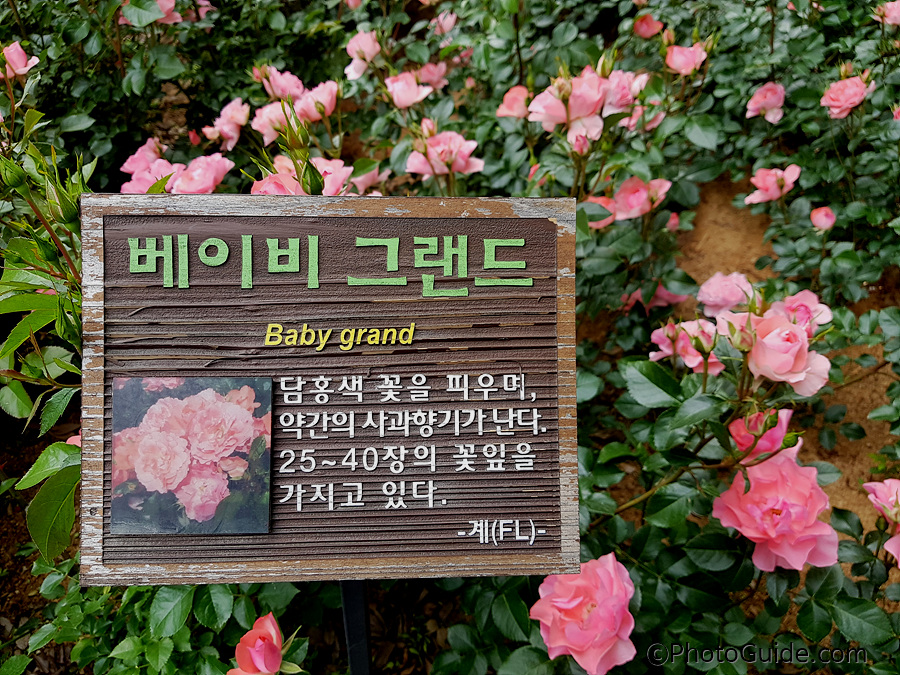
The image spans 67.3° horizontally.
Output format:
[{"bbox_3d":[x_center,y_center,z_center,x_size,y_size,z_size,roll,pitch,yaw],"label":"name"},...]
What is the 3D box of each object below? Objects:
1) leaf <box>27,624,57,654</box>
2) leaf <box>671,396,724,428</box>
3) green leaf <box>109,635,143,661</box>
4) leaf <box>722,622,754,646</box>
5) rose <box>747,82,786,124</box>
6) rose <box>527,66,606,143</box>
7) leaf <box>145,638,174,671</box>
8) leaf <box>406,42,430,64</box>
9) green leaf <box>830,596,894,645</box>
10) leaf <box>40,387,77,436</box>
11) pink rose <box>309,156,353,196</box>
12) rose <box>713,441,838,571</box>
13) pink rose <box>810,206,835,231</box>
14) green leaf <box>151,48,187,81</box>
[{"bbox_3d":[-0.446,0.331,0.740,0.021,0.010,0.036,32,48,7],"label":"leaf"},{"bbox_3d":[0.205,0.062,0.560,0.048,0.010,0.029,-32,49,2],"label":"leaf"},{"bbox_3d":[-0.317,0.303,0.660,0.037,0.011,0.025,-20,48,-19],"label":"green leaf"},{"bbox_3d":[0.318,0.326,0.740,0.032,0.010,0.024,-7,50,7],"label":"leaf"},{"bbox_3d":[0.457,-0.339,0.980,0.055,0.050,0.053,19,58,18],"label":"rose"},{"bbox_3d":[0.142,-0.281,0.820,0.092,0.082,0.088,2,37,0],"label":"rose"},{"bbox_3d":[-0.294,0.320,0.680,0.025,0.010,0.028,-9,56,-22],"label":"leaf"},{"bbox_3d":[-0.050,-0.453,1.080,0.044,0.010,0.038,43,77,9],"label":"leaf"},{"bbox_3d":[0.323,0.222,0.530,0.044,0.012,0.036,27,66,32],"label":"green leaf"},{"bbox_3d":[-0.248,0.048,0.430,0.042,0.012,0.020,-48,50,8],"label":"leaf"},{"bbox_3d":[-0.146,-0.193,0.820,0.058,0.055,0.055,0,32,0],"label":"pink rose"},{"bbox_3d":[0.275,0.142,0.570,0.098,0.098,0.060,4,-5,6],"label":"rose"},{"bbox_3d":[0.512,-0.164,0.930,0.033,0.035,0.033,4,32,7],"label":"pink rose"},{"bbox_3d":[-0.386,-0.376,0.930,0.045,0.012,0.036,14,72,-11],"label":"green leaf"}]

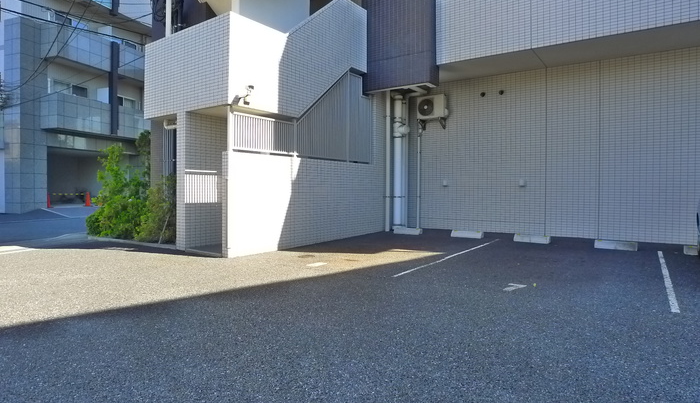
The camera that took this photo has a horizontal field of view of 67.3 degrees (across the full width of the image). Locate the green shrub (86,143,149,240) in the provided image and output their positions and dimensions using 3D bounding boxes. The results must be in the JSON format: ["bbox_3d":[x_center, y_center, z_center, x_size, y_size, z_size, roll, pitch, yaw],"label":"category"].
[{"bbox_3d":[-4.643,-0.210,10.500,1.150,1.860,1.120,1,2,37],"label":"green shrub"}]

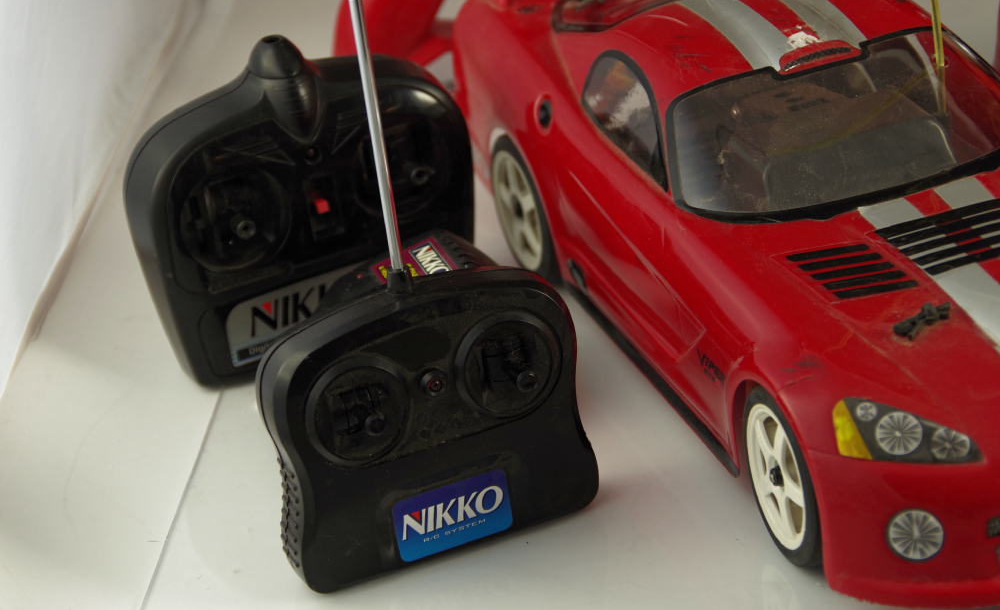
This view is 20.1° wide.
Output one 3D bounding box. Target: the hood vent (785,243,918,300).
[{"bbox_3d":[0.131,-0.012,1.051,0.034,0.006,0.040,-20,40,-14],"label":"hood vent"}]

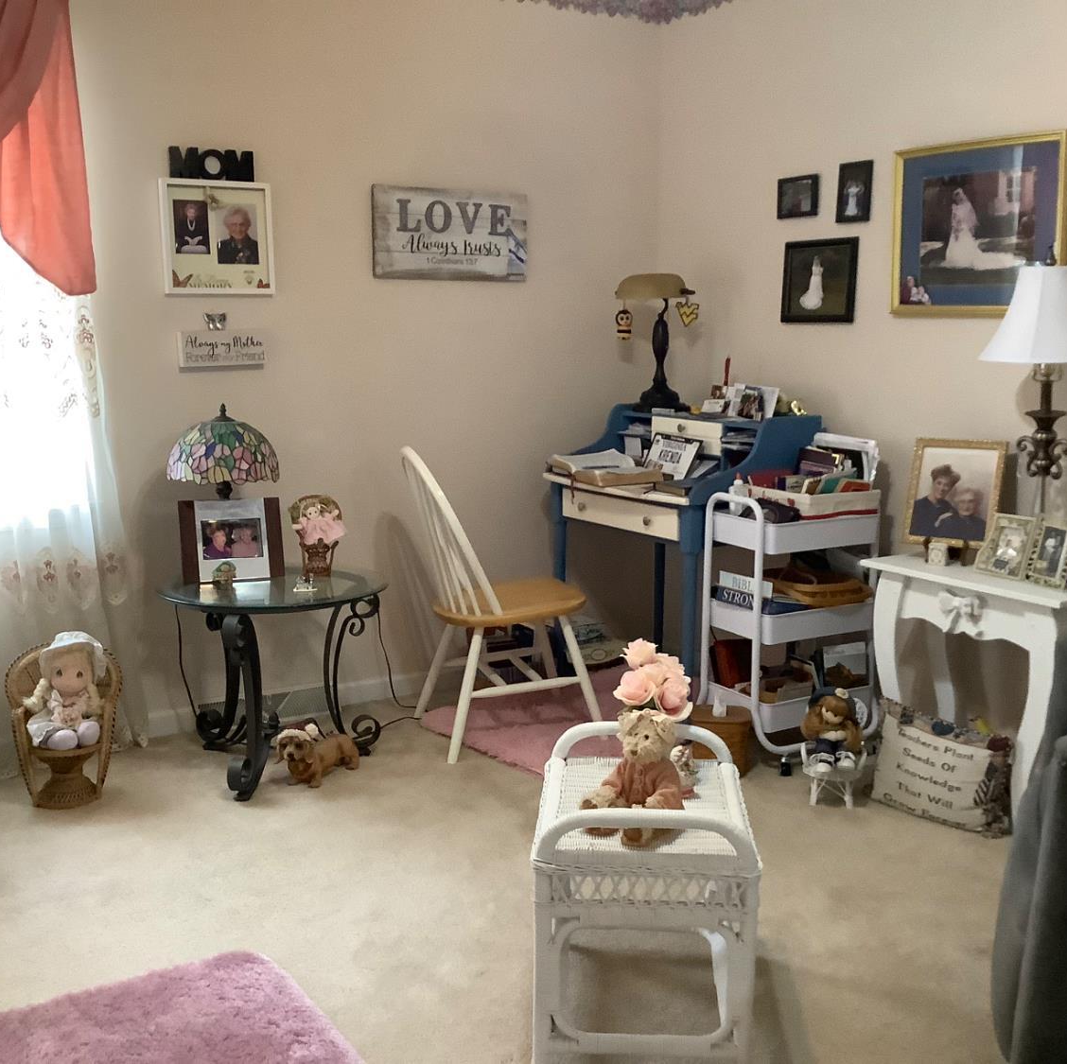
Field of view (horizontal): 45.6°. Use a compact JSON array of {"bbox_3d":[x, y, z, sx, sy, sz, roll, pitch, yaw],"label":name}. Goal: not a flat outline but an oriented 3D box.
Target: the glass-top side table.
[{"bbox_3d":[-0.765,0.424,3.736,0.645,0.535,0.645,0,10,0],"label":"glass-top side table"}]

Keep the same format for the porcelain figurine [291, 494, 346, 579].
[{"bbox_3d":[-0.627,0.010,3.695,0.152,0.230,0.113,-1,9,-7],"label":"porcelain figurine"}]

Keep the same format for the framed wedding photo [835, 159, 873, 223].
[{"bbox_3d":[0.966,-1.029,3.842,0.018,0.179,0.137,-6,11,-31],"label":"framed wedding photo"}]

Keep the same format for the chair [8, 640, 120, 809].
[{"bbox_3d":[-1.248,0.502,3.375,0.287,0.407,0.231,-7,11,-35],"label":"chair"}]

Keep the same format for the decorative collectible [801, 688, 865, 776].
[{"bbox_3d":[0.826,0.556,3.496,0.160,0.230,0.165,3,10,17],"label":"decorative collectible"}]

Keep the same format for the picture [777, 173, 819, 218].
[{"bbox_3d":[0.836,-1.069,4.052,0.018,0.128,0.183,-6,11,-31],"label":"picture"}]

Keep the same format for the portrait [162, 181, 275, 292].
[{"bbox_3d":[-0.950,-0.890,3.853,0.338,0.332,0.030,-6,11,-31],"label":"portrait"}]

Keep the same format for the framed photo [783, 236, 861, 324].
[{"bbox_3d":[0.858,-0.758,3.846,0.018,0.247,0.312,-6,11,-30],"label":"framed photo"}]

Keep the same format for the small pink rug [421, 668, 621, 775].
[{"bbox_3d":[0.213,0.603,4.242,1.000,0.025,0.770,-8,13,-42],"label":"small pink rug"}]

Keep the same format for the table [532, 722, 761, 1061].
[{"bbox_3d":[0.203,0.670,2.378,0.385,0.520,0.485,1,10,4],"label":"table"}]

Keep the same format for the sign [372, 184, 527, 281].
[{"bbox_3d":[-0.265,-0.997,4.267,0.572,0.293,0.025,-6,11,-31],"label":"sign"}]

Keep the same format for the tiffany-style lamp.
[{"bbox_3d":[-0.875,-0.111,3.587,0.318,0.504,0.318,-2,10,-12],"label":"tiffany-style lamp"}]

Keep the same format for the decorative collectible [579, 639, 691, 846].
[{"bbox_3d":[0.191,0.364,2.230,0.200,0.265,0.231,4,10,23],"label":"decorative collectible"}]

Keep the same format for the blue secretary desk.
[{"bbox_3d":[0.479,0.088,4.347,0.490,1.005,0.890,-6,11,-31],"label":"blue secretary desk"}]

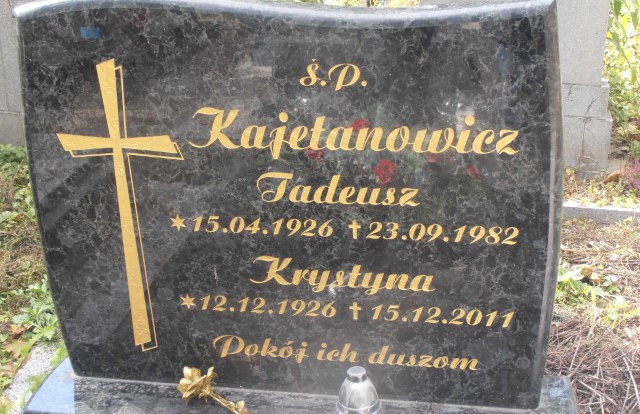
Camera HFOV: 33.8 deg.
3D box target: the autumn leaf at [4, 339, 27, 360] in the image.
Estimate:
[{"bbox_3d":[-0.578,0.270,2.000,0.047,0.015,0.060,4,22,17],"label":"autumn leaf"}]

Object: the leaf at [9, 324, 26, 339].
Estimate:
[{"bbox_3d":[-0.594,0.245,2.070,0.038,0.015,0.050,4,22,17],"label":"leaf"}]

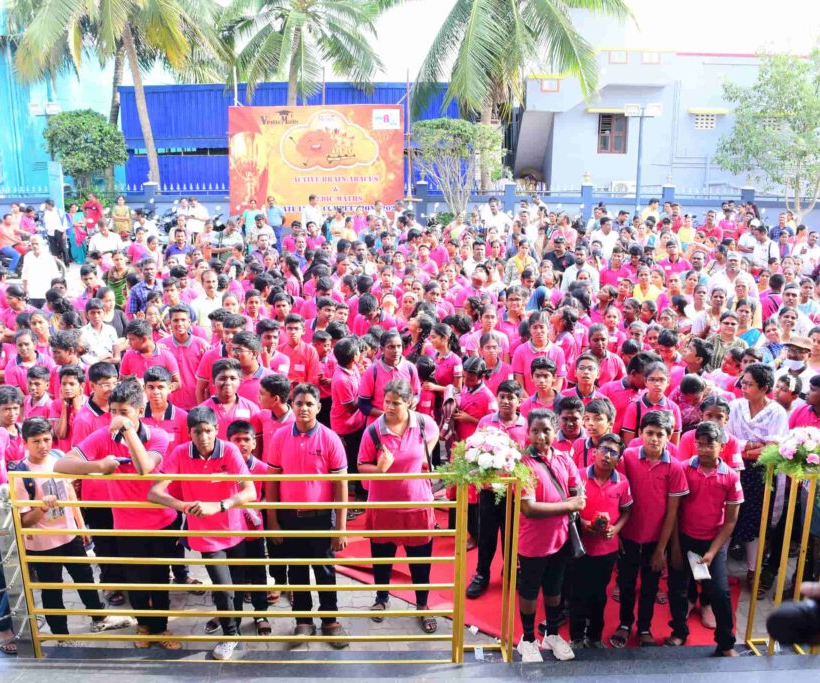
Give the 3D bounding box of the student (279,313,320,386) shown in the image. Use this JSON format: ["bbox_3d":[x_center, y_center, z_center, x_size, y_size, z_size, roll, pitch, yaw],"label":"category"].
[{"bbox_3d":[-0.911,0.557,6.278,0.430,1.540,0.300,4,15,17],"label":"student"}]

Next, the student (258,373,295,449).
[{"bbox_3d":[-0.768,0.891,4.619,0.420,1.440,0.280,7,15,27],"label":"student"}]

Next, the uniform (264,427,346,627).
[{"bbox_3d":[-0.556,1.032,4.231,0.440,1.245,0.270,-1,13,-3],"label":"uniform"}]

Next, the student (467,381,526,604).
[{"bbox_3d":[0.580,0.945,5.002,0.430,1.466,0.400,2,14,8],"label":"student"}]

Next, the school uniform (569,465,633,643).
[{"bbox_3d":[1.032,1.160,4.189,0.380,1.055,0.260,5,14,21],"label":"school uniform"}]

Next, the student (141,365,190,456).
[{"bbox_3d":[-1.427,0.878,4.523,0.440,1.510,0.280,-3,14,-14],"label":"student"}]

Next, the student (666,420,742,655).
[{"bbox_3d":[1.730,1.117,4.442,0.450,1.393,0.380,2,14,10],"label":"student"}]

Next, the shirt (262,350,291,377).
[{"bbox_3d":[-1.086,0.335,6.113,0.380,0.560,0.230,1,14,3],"label":"shirt"}]

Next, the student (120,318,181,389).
[{"bbox_3d":[-1.758,0.640,5.289,0.460,1.620,0.310,-2,13,-8],"label":"student"}]

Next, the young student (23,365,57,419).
[{"bbox_3d":[-2.322,0.835,4.924,0.400,1.410,0.260,2,13,9],"label":"young student"}]

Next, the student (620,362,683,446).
[{"bbox_3d":[1.620,0.857,5.363,0.430,1.470,0.300,0,13,0],"label":"student"}]

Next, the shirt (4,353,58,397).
[{"bbox_3d":[-2.914,0.398,5.929,0.400,0.600,0.260,-1,14,-6],"label":"shirt"}]

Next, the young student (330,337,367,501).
[{"bbox_3d":[-0.486,0.657,6.066,0.310,1.450,0.370,-10,18,-36],"label":"young student"}]

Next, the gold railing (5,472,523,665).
[{"bbox_3d":[-0.767,1.203,4.165,2.640,1.090,0.180,0,14,0],"label":"gold railing"}]

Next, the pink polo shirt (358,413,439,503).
[{"bbox_3d":[-0.061,0.712,4.461,0.480,0.630,0.320,0,14,2],"label":"pink polo shirt"}]

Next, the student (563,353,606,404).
[{"bbox_3d":[1.294,0.774,5.663,0.410,1.420,0.290,1,14,3],"label":"student"}]

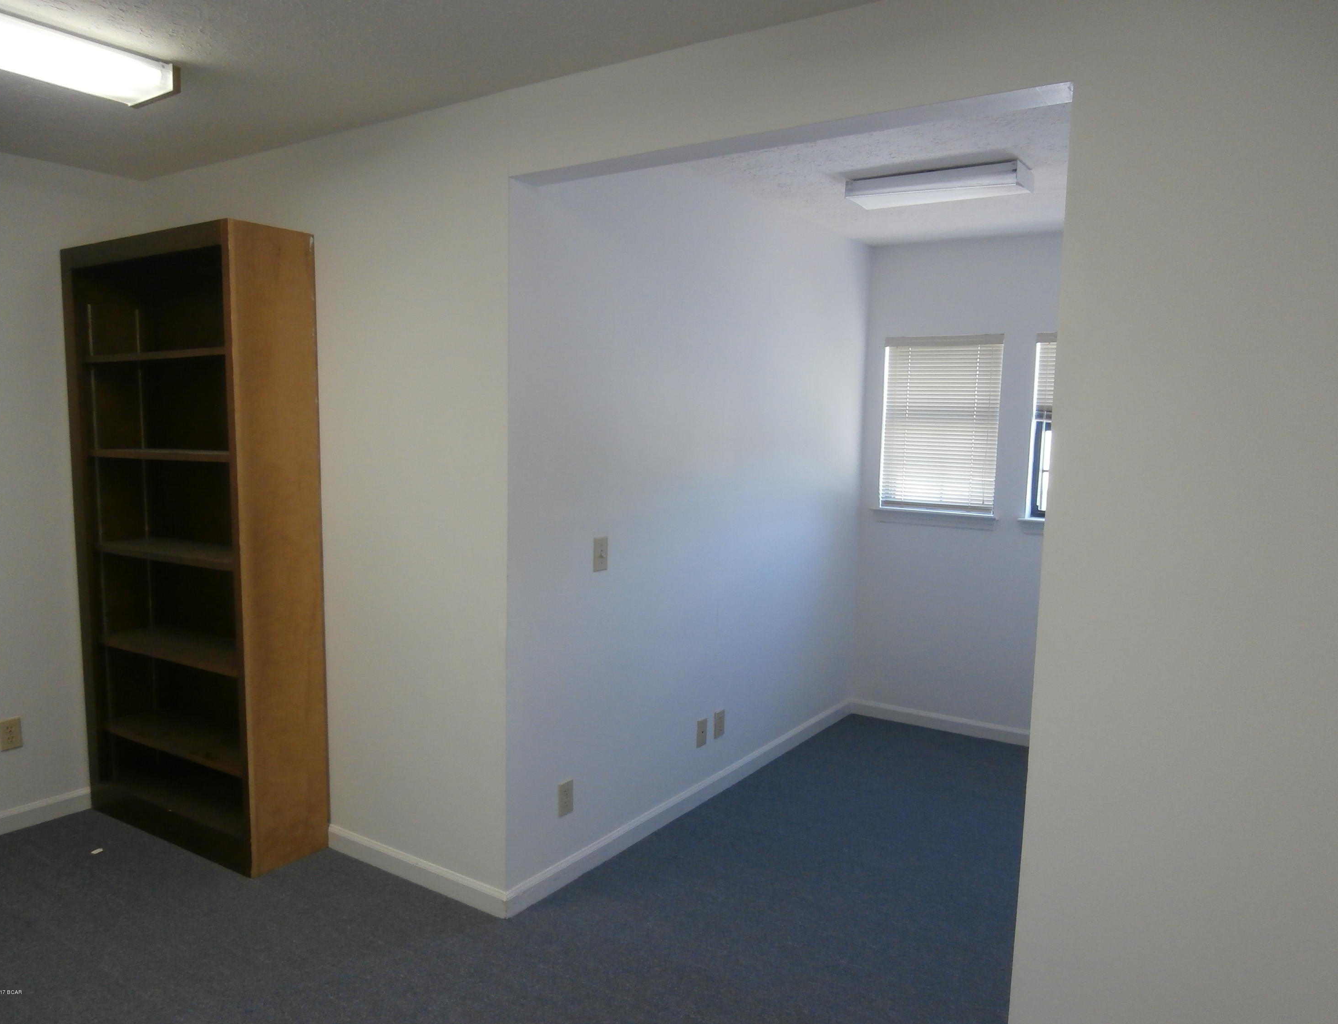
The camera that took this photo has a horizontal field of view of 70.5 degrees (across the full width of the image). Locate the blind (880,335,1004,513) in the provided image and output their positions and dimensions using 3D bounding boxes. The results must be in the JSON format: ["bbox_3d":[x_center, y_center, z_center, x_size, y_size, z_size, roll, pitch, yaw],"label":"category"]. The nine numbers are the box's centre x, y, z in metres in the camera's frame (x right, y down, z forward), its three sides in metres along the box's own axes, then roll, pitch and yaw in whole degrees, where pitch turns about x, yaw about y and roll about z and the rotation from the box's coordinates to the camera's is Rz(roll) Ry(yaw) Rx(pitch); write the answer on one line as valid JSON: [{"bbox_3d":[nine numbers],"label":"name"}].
[{"bbox_3d":[1.330,-0.431,4.646,0.576,0.848,0.045,5,8,34],"label":"blind"}]

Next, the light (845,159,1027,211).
[{"bbox_3d":[0.953,-1.162,3.366,0.604,0.080,0.193,5,8,34],"label":"light"}]

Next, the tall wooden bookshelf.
[{"bbox_3d":[-1.724,0.114,3.433,1.060,2.130,0.300,5,8,34],"label":"tall wooden bookshelf"}]

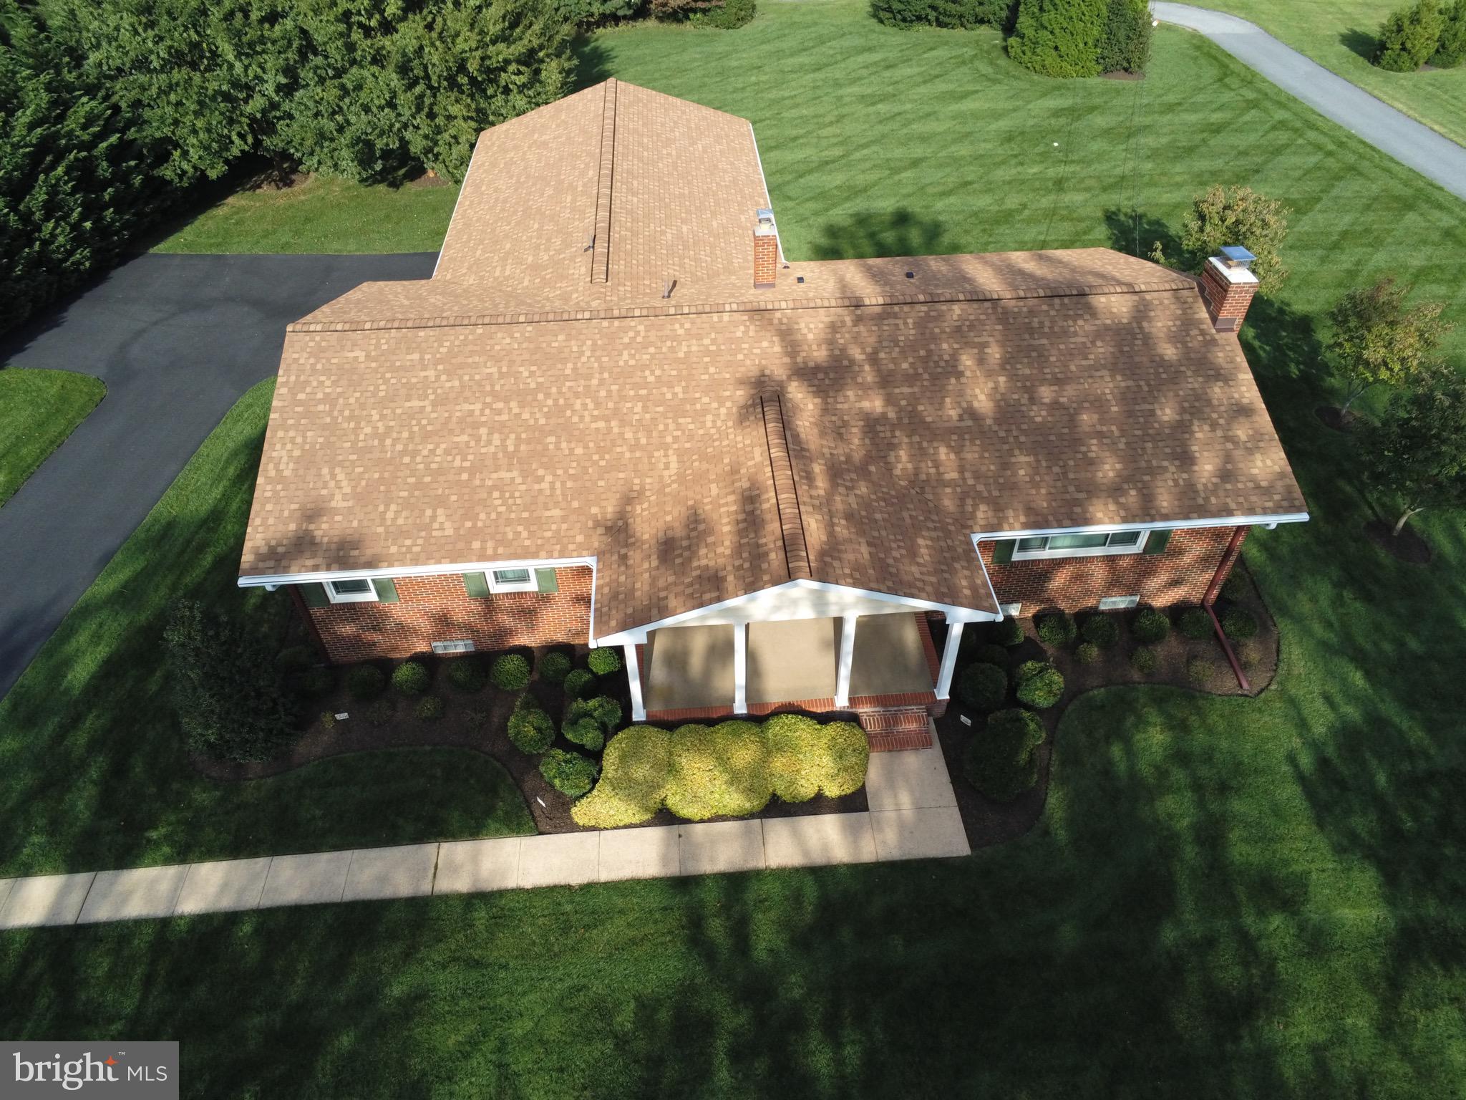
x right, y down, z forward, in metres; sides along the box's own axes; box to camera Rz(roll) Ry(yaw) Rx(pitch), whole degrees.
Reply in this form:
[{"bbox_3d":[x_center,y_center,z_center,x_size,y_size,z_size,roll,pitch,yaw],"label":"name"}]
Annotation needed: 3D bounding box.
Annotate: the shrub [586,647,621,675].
[{"bbox_3d":[-2.462,2.089,18.615,0.640,0.600,0.640,-4,44,-2],"label":"shrub"}]

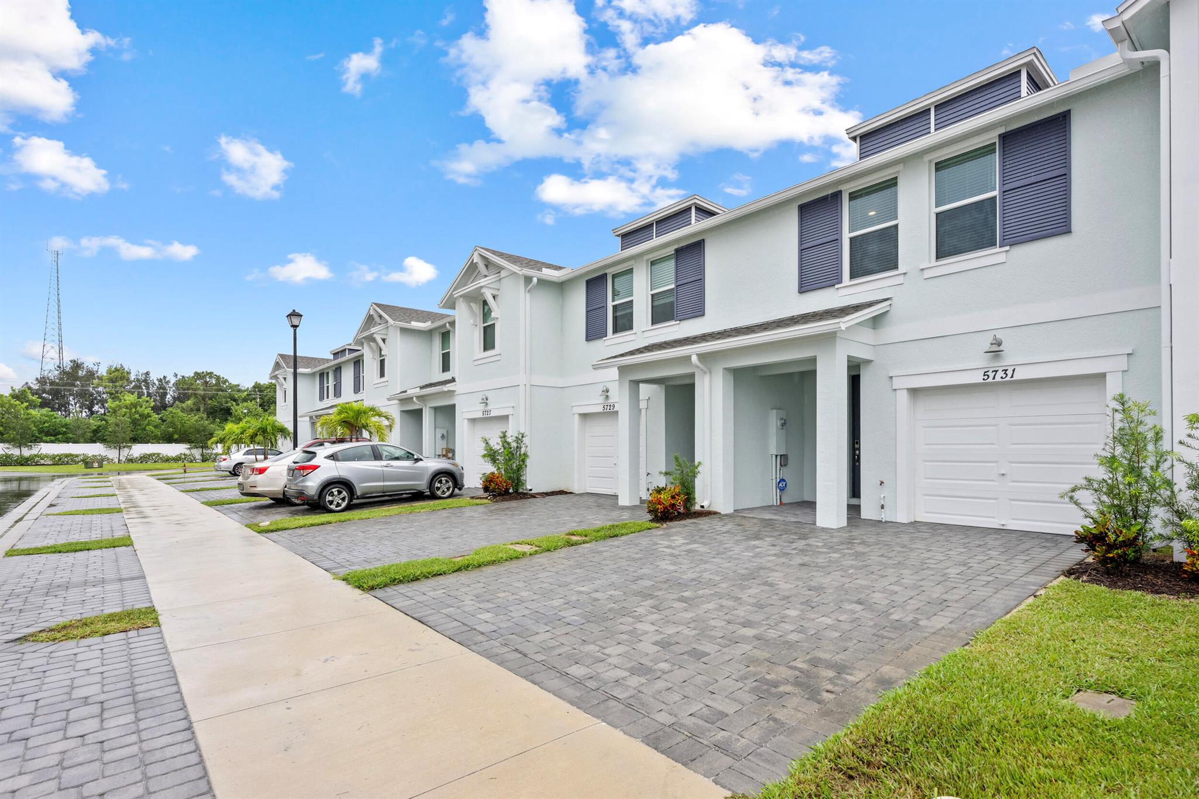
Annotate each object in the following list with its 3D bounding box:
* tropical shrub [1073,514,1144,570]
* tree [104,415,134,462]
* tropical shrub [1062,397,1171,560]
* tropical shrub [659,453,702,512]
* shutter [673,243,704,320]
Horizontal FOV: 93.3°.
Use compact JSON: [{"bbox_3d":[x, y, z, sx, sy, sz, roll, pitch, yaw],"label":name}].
[{"bbox_3d":[5.350,1.502,5.950,0.600,0.600,0.620,2,-4,-41],"label":"tropical shrub"},{"bbox_3d":[-45.797,3.781,54.000,2.500,4.524,2.500,2,-3,-41],"label":"tree"},{"bbox_3d":[5.840,0.863,6.400,0.980,1.830,1.020,2,-4,-41],"label":"tropical shrub"},{"bbox_3d":[1.574,1.593,10.750,0.780,1.122,0.780,0,-3,0],"label":"tropical shrub"},{"bbox_3d":[2.008,-2.623,12.593,0.070,1.645,0.846,0,-2,-41],"label":"shutter"}]

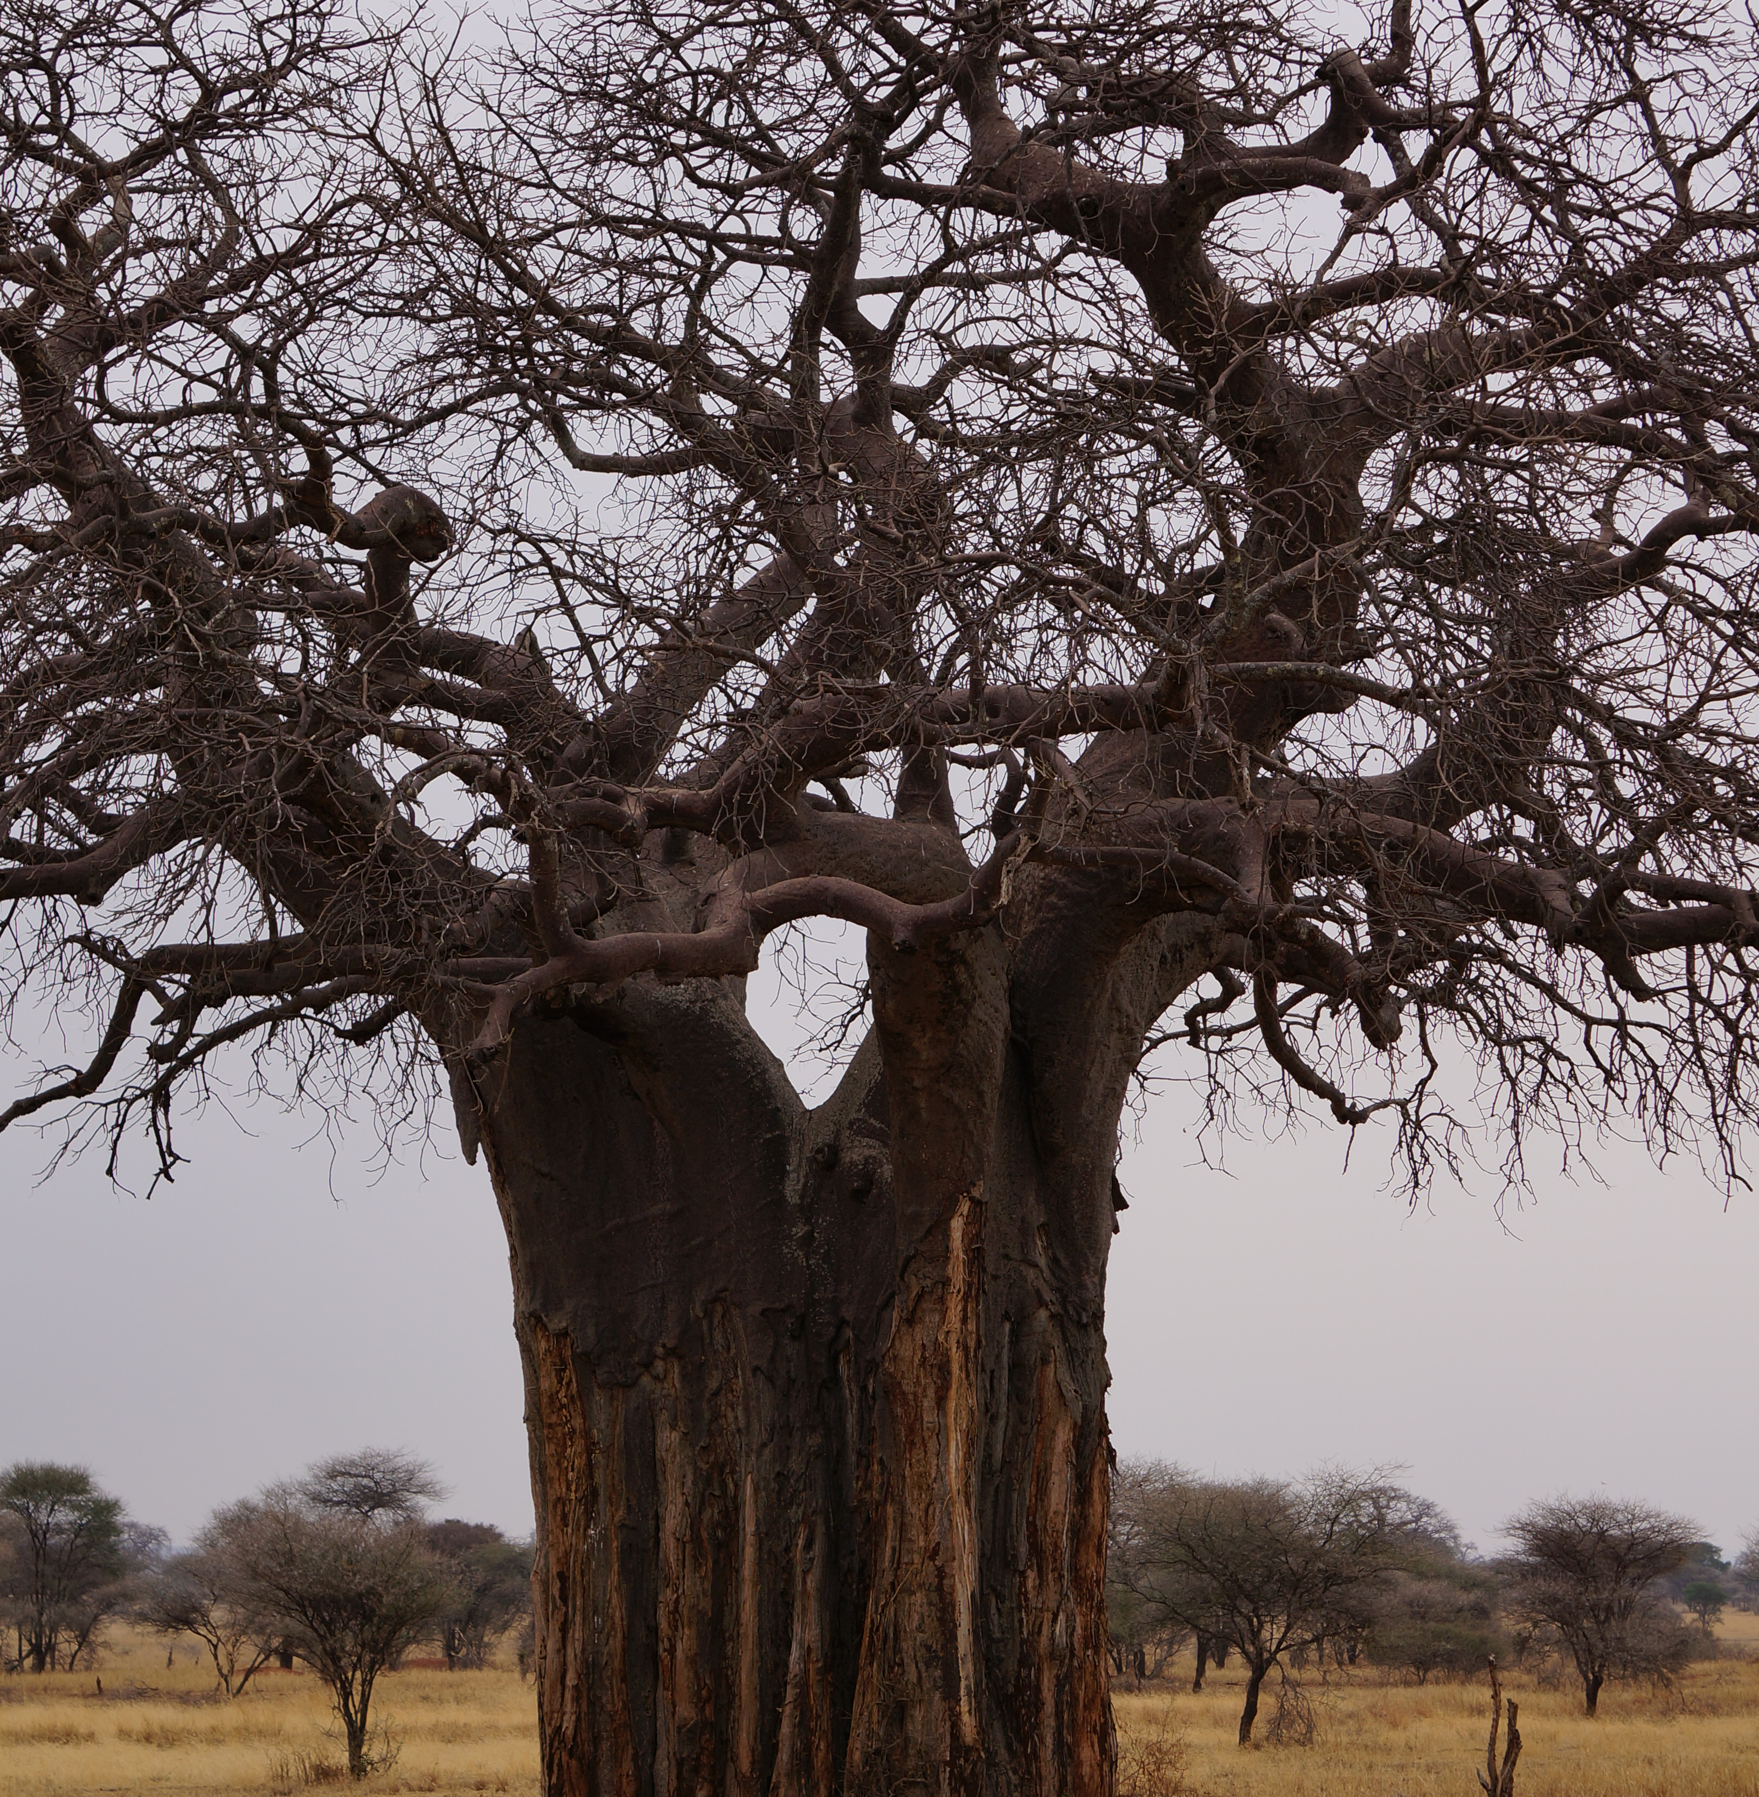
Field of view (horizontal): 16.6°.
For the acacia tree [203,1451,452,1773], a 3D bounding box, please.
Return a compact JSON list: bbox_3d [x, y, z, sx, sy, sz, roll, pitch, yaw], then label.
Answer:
[{"bbox_3d":[-6.189,8.009,67.528,2.800,3.680,2.720,0,-6,0],"label":"acacia tree"}]

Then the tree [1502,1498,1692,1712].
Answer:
[{"bbox_3d":[11.526,11.294,96.341,3.160,3.560,3.070,0,-6,0],"label":"tree"}]

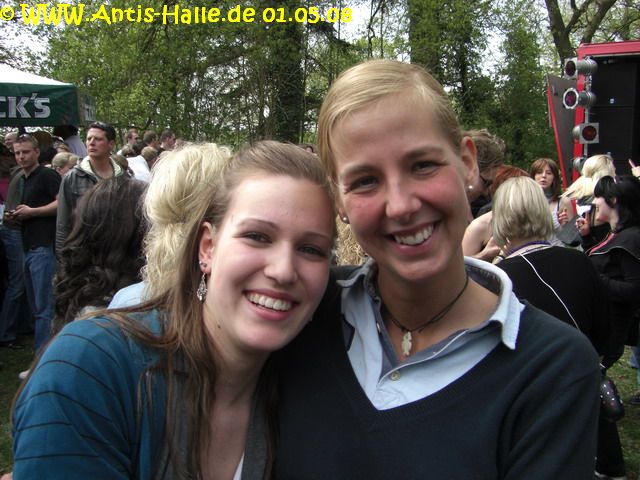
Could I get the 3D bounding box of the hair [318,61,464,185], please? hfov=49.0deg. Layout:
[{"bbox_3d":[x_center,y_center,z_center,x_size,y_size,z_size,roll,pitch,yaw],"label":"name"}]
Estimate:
[{"bbox_3d":[0.073,-0.124,0.790,0.160,0.165,0.195,-15,4,13],"label":"hair"}]

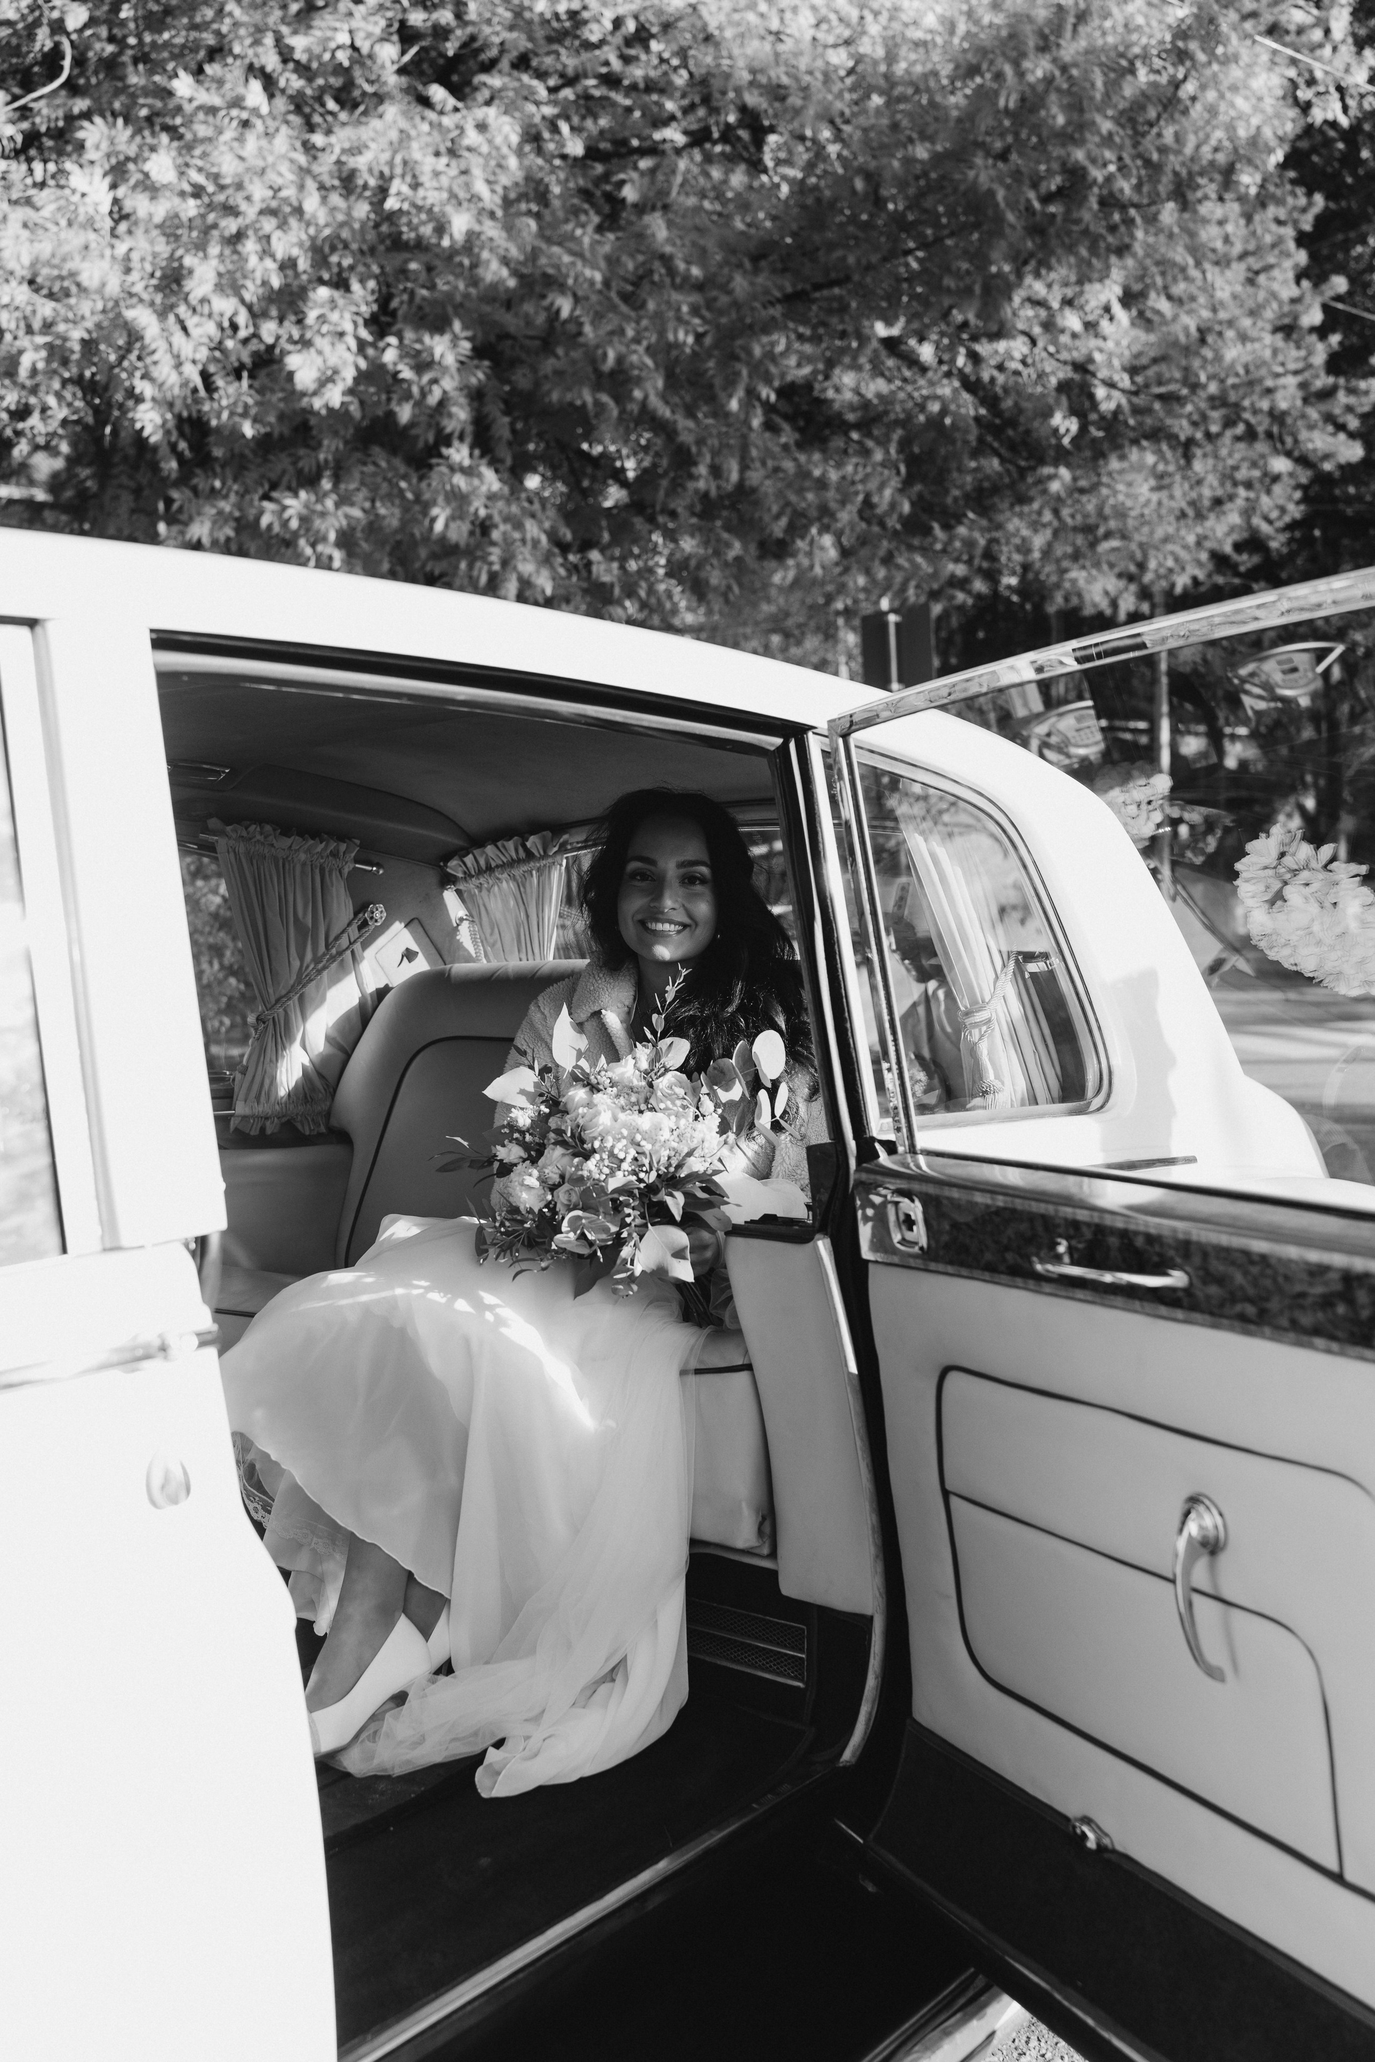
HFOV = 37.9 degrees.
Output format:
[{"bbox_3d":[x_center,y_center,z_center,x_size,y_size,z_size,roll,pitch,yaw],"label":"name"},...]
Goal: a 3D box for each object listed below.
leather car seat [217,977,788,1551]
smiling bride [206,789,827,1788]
[{"bbox_3d":[-0.234,0.229,2.894,1.380,0.650,0.740,0,3,38],"label":"leather car seat"},{"bbox_3d":[-0.195,0.236,2.530,0.620,1.100,0.840,-1,3,26],"label":"smiling bride"}]

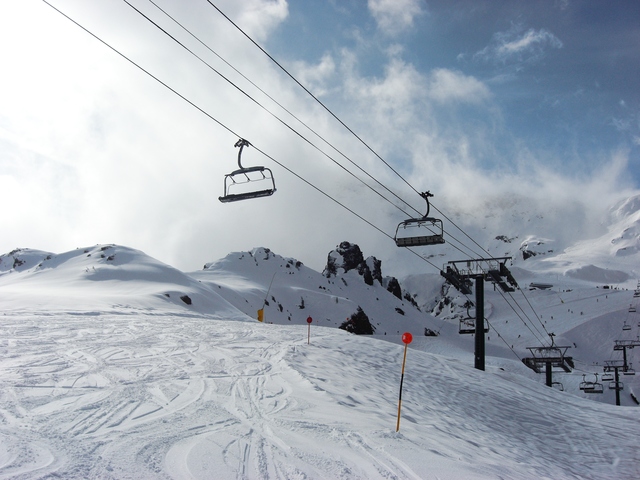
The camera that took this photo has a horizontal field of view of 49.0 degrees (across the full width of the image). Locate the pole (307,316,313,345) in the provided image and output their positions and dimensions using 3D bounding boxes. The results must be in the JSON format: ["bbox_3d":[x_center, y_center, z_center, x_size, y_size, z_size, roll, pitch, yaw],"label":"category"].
[{"bbox_3d":[-0.480,4.136,32.133,0.220,1.275,0.170,2,-12,-1],"label":"pole"}]

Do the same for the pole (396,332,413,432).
[{"bbox_3d":[1.674,2.865,14.205,0.200,1.980,0.170,5,-12,8],"label":"pole"}]

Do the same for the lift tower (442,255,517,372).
[{"bbox_3d":[16.004,7.442,70.145,6.900,11.000,6.000,-4,-14,28],"label":"lift tower"}]

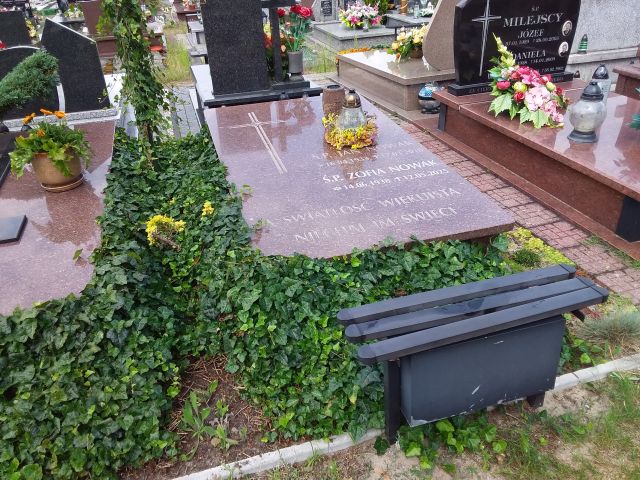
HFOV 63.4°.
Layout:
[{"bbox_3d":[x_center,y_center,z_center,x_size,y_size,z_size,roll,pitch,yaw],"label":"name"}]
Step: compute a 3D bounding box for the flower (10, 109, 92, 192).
[{"bbox_3d":[-1.409,-0.476,2.764,0.380,0.370,0.350,-11,30,-13],"label":"flower"}]

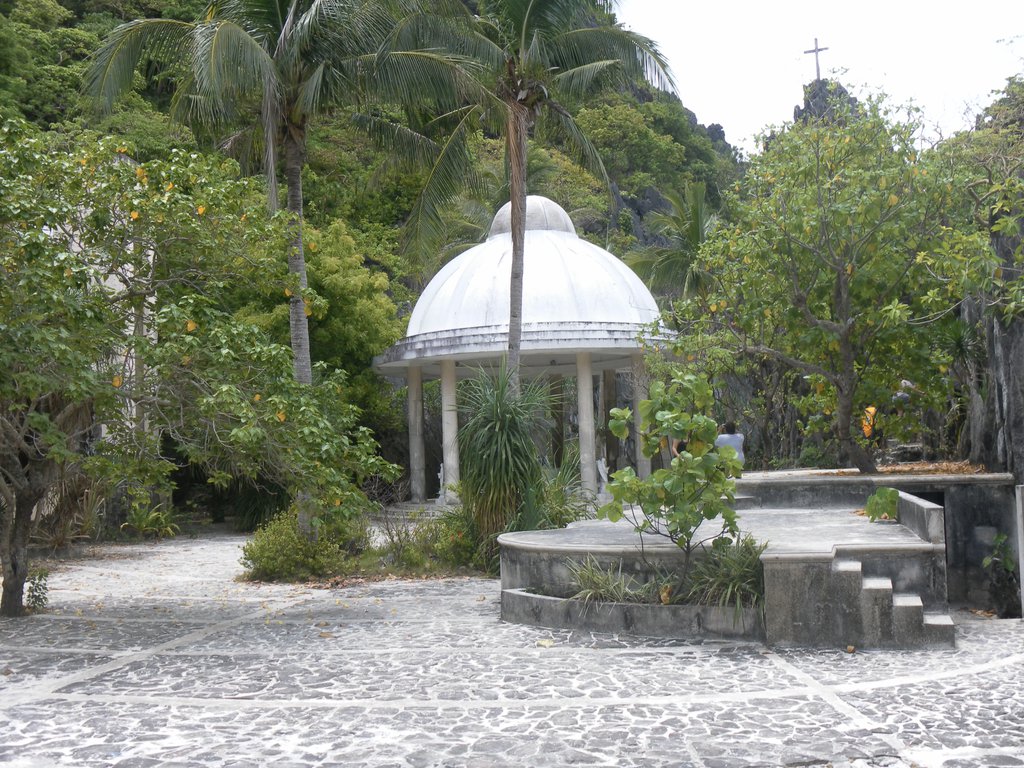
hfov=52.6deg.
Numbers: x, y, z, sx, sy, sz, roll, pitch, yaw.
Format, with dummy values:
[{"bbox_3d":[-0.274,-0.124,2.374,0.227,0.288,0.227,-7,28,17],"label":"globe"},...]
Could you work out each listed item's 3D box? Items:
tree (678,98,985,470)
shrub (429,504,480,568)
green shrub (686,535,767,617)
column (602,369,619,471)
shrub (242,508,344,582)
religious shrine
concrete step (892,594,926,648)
[{"bbox_3d":[4.729,-1.403,14.699,4.500,5.402,4.300,-3,-4,18],"label":"tree"},{"bbox_3d":[-0.850,2.300,15.593,0.800,0.935,0.800,-2,-3,-3],"label":"shrub"},{"bbox_3d":[1.955,1.704,9.361,0.760,0.646,0.700,-3,-3,11],"label":"green shrub"},{"bbox_3d":[2.876,1.291,29.669,0.370,3.424,0.370,-2,-3,5],"label":"column"},{"bbox_3d":[-3.237,2.356,15.394,1.620,0.976,1.450,-1,-4,-12],"label":"shrub"},{"bbox_3d":[0.633,-0.969,27.096,8.586,7.927,8.586,-2,-3,1],"label":"religious shrine"},{"bbox_3d":[3.389,2.040,8.937,0.235,0.344,0.625,-3,-4,17],"label":"concrete step"}]

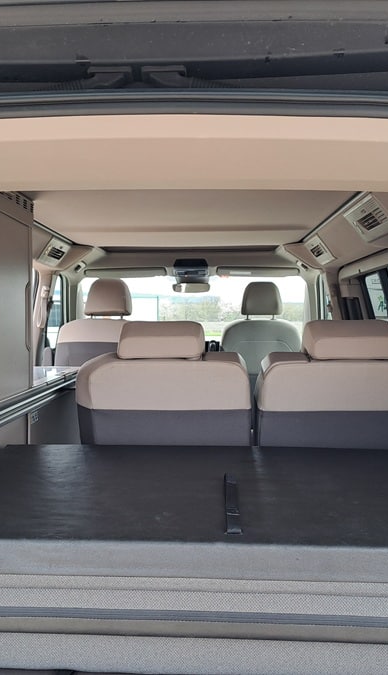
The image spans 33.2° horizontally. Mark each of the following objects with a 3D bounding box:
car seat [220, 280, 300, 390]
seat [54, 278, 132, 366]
[{"bbox_3d":[0.435,0.140,4.070,0.540,1.000,0.660,0,2,2],"label":"car seat"},{"bbox_3d":[-0.475,0.160,3.860,0.550,1.000,0.660,0,2,2],"label":"seat"}]

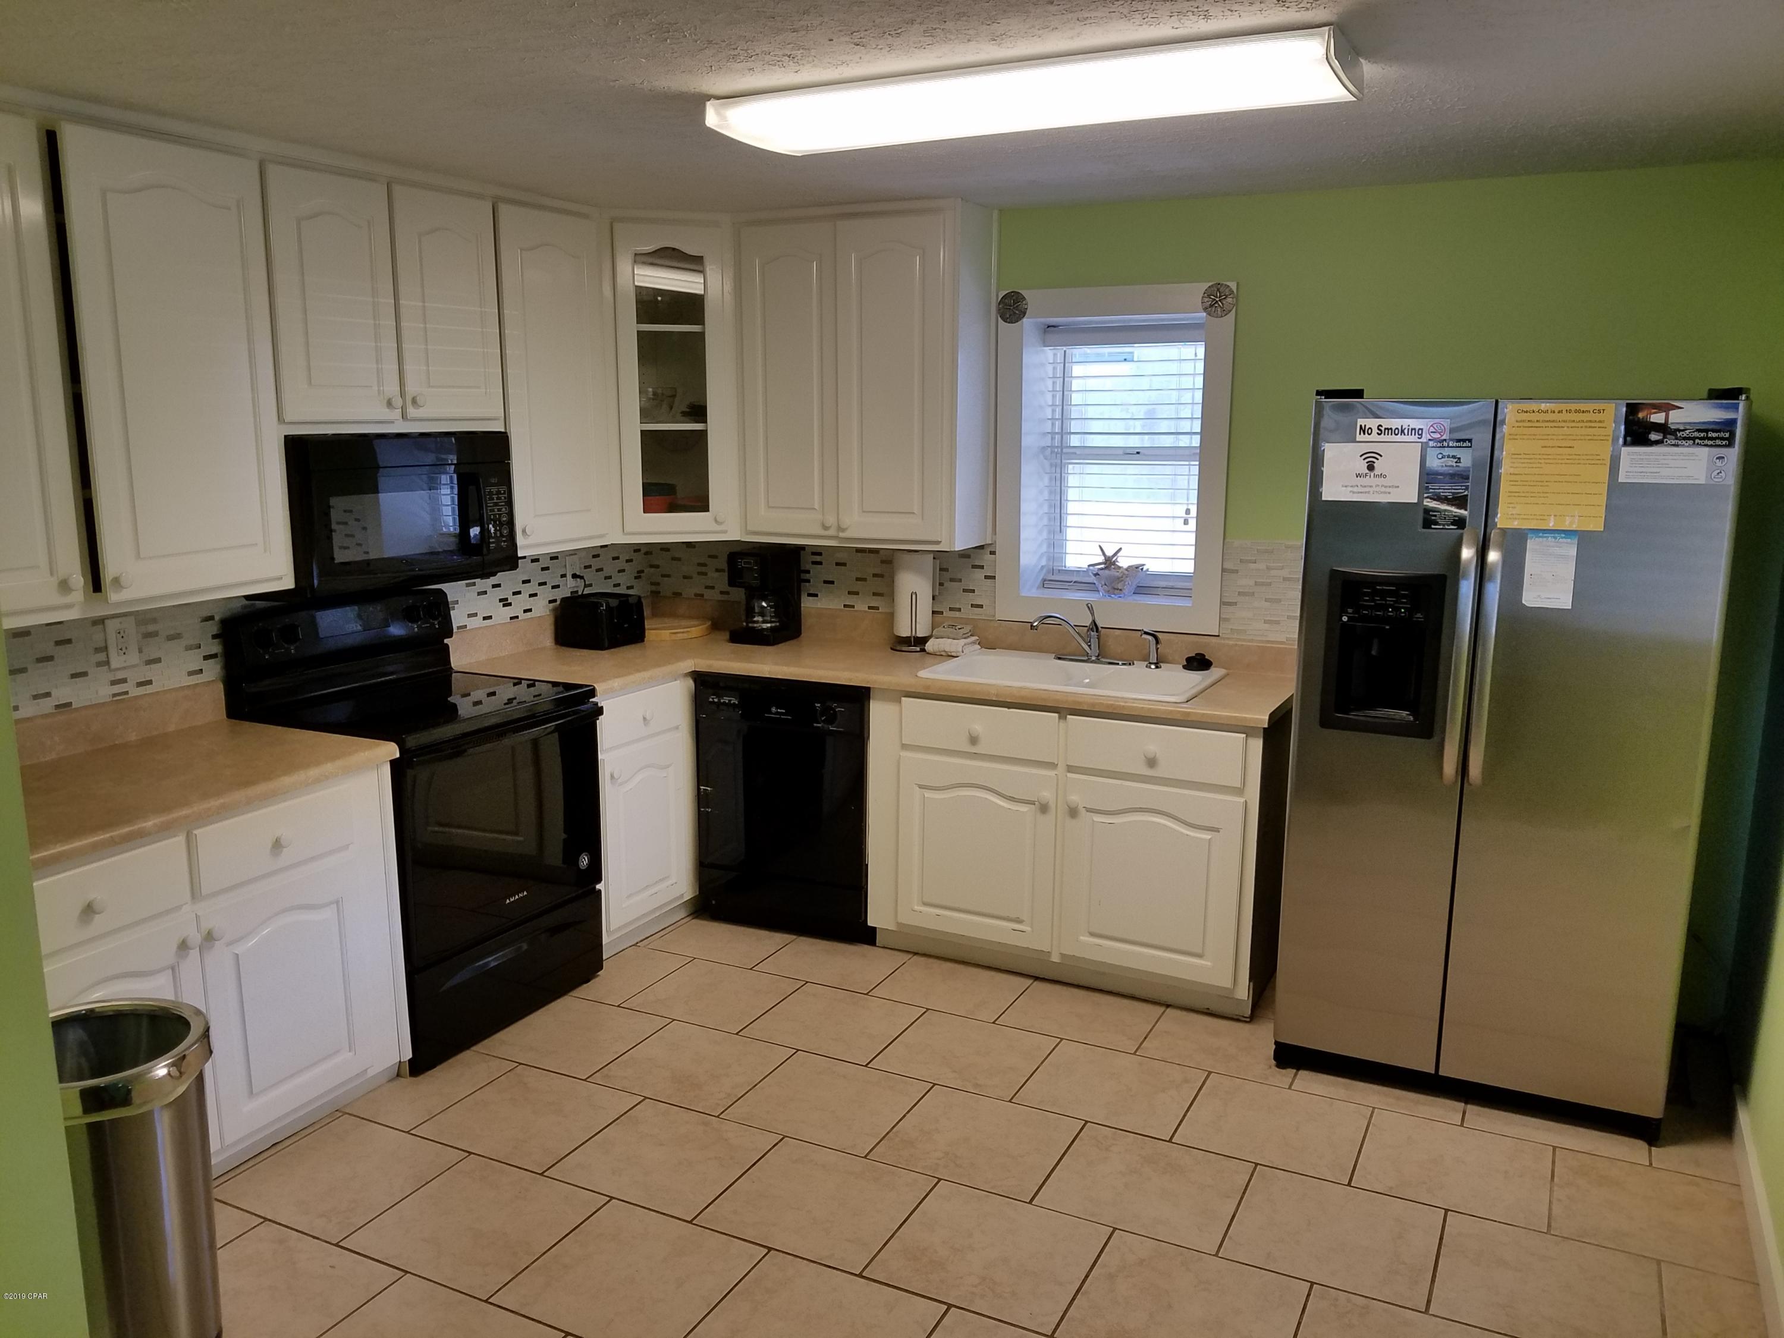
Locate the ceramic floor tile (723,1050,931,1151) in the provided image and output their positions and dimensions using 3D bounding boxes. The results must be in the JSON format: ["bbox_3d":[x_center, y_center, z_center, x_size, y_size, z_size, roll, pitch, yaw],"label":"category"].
[{"bbox_3d":[-0.158,1.097,3.391,0.404,0.010,0.386,5,12,26],"label":"ceramic floor tile"}]

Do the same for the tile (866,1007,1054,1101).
[{"bbox_3d":[0.203,1.048,3.640,0.405,0.012,0.395,5,12,26],"label":"tile"}]

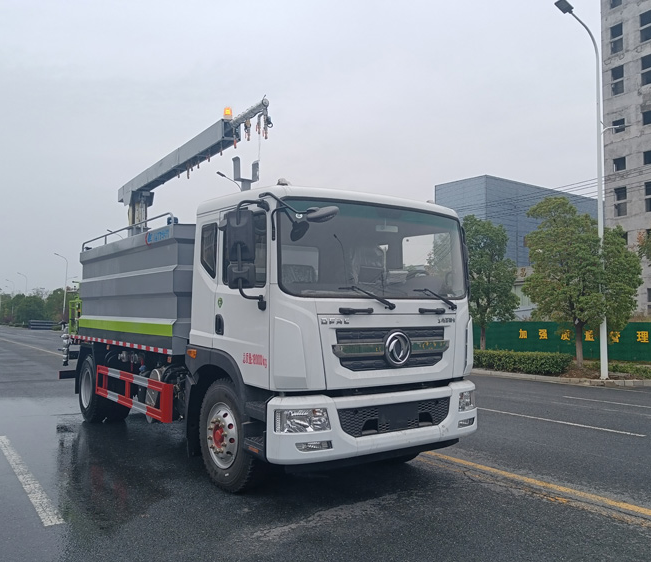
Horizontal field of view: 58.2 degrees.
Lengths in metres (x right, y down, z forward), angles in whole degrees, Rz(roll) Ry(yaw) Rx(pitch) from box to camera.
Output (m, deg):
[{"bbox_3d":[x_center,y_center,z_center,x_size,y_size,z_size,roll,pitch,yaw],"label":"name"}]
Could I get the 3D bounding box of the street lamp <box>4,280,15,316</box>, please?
[{"bbox_3d":[-66.934,4.498,124.000,2.200,9.630,0.400,3,-5,-34],"label":"street lamp"}]

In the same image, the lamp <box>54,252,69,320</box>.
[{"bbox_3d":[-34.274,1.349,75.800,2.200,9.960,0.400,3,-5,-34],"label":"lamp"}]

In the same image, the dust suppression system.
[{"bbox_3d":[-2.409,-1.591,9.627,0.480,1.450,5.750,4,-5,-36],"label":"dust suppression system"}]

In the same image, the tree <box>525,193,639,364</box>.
[{"bbox_3d":[8.137,0.016,18.500,3.500,5.400,3.500,3,-5,-34],"label":"tree"}]

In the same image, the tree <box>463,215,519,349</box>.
[{"bbox_3d":[5.908,0.206,21.850,2.600,5.350,2.600,3,-5,-34],"label":"tree"}]

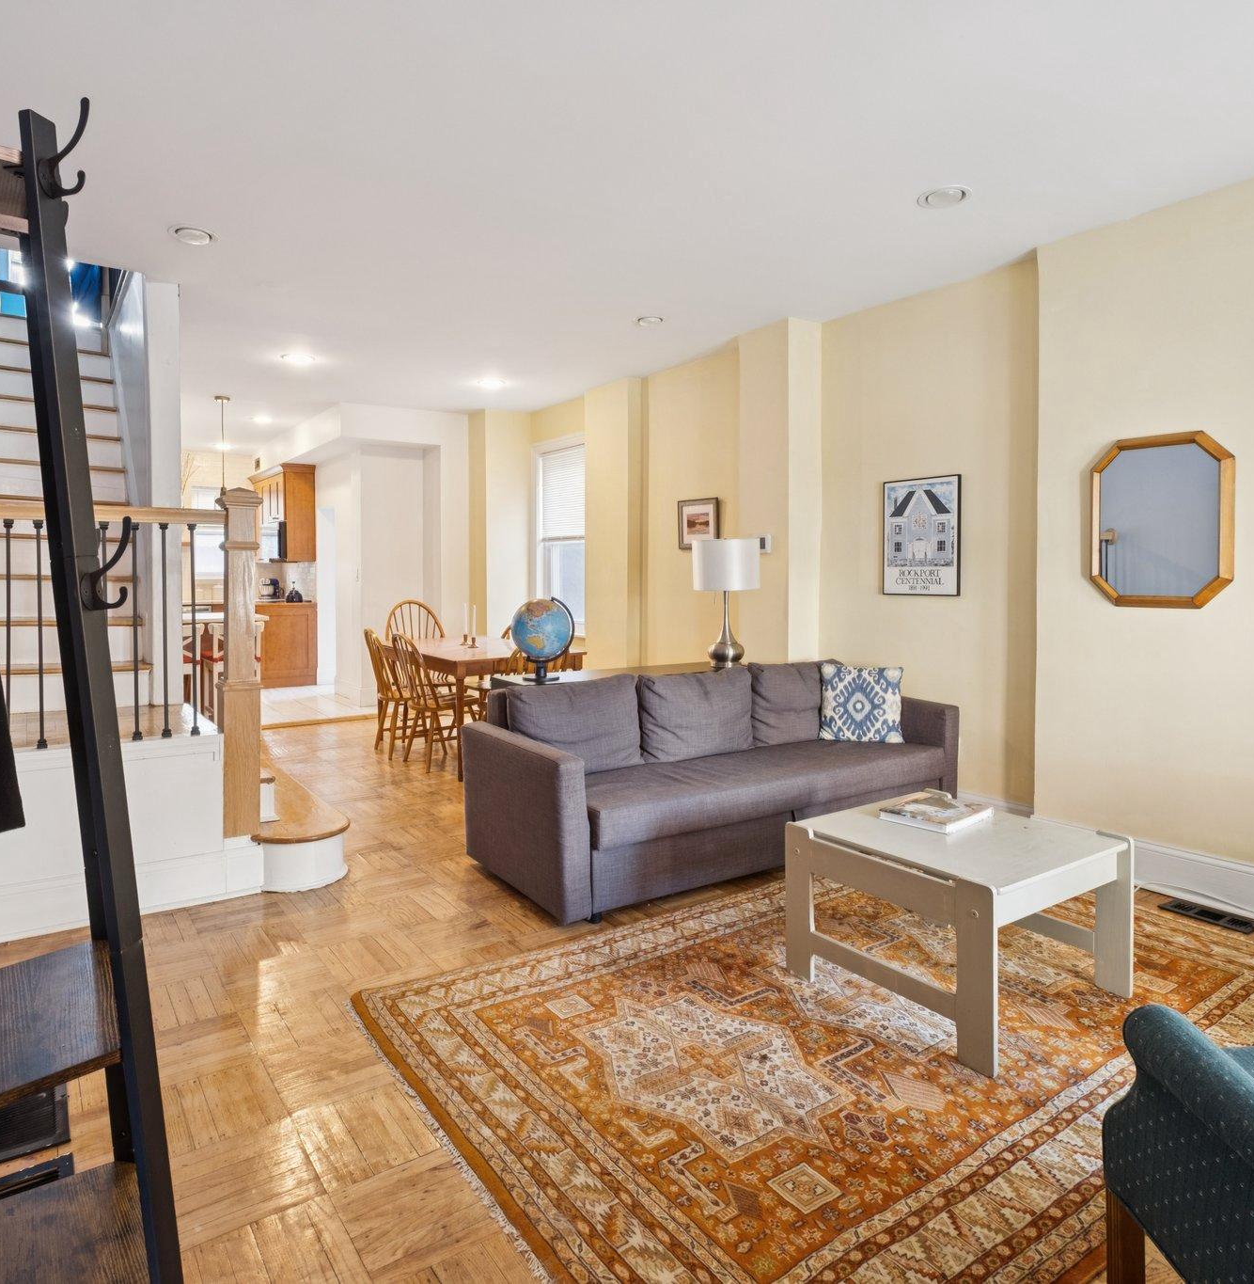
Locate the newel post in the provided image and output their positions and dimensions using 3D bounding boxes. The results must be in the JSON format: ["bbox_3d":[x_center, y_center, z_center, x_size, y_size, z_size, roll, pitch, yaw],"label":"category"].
[{"bbox_3d":[-1.551,0.079,3.221,0.142,1.360,0.142,-3,4,-34],"label":"newel post"}]

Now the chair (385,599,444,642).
[{"bbox_3d":[-1.680,0.211,6.684,0.510,1.070,0.550,-3,4,-34],"label":"chair"}]

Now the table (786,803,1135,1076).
[{"bbox_3d":[1.048,0.845,2.577,0.720,0.500,0.720,-2,4,-35],"label":"table"}]

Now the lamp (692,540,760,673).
[{"bbox_3d":[0.593,-0.233,4.780,0.400,0.780,0.400,0,3,0],"label":"lamp"}]

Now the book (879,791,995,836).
[{"bbox_3d":[1.028,0.570,2.658,0.285,0.027,0.220,-3,5,-44],"label":"book"}]

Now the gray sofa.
[{"bbox_3d":[0.492,0.549,3.849,2.270,0.800,1.000,-3,4,-34],"label":"gray sofa"}]

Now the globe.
[{"bbox_3d":[-0.428,-0.011,4.111,0.330,0.430,0.300,-1,3,-6],"label":"globe"}]

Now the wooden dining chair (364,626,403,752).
[{"bbox_3d":[-1.620,0.345,5.850,0.520,0.930,0.450,-2,4,-35],"label":"wooden dining chair"}]

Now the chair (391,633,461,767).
[{"bbox_3d":[-1.321,0.392,5.505,0.520,0.910,0.450,-3,4,-34],"label":"chair"}]

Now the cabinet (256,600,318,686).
[{"bbox_3d":[-3.830,0.030,8.920,0.620,0.920,0.650,-3,4,-36],"label":"cabinet"}]

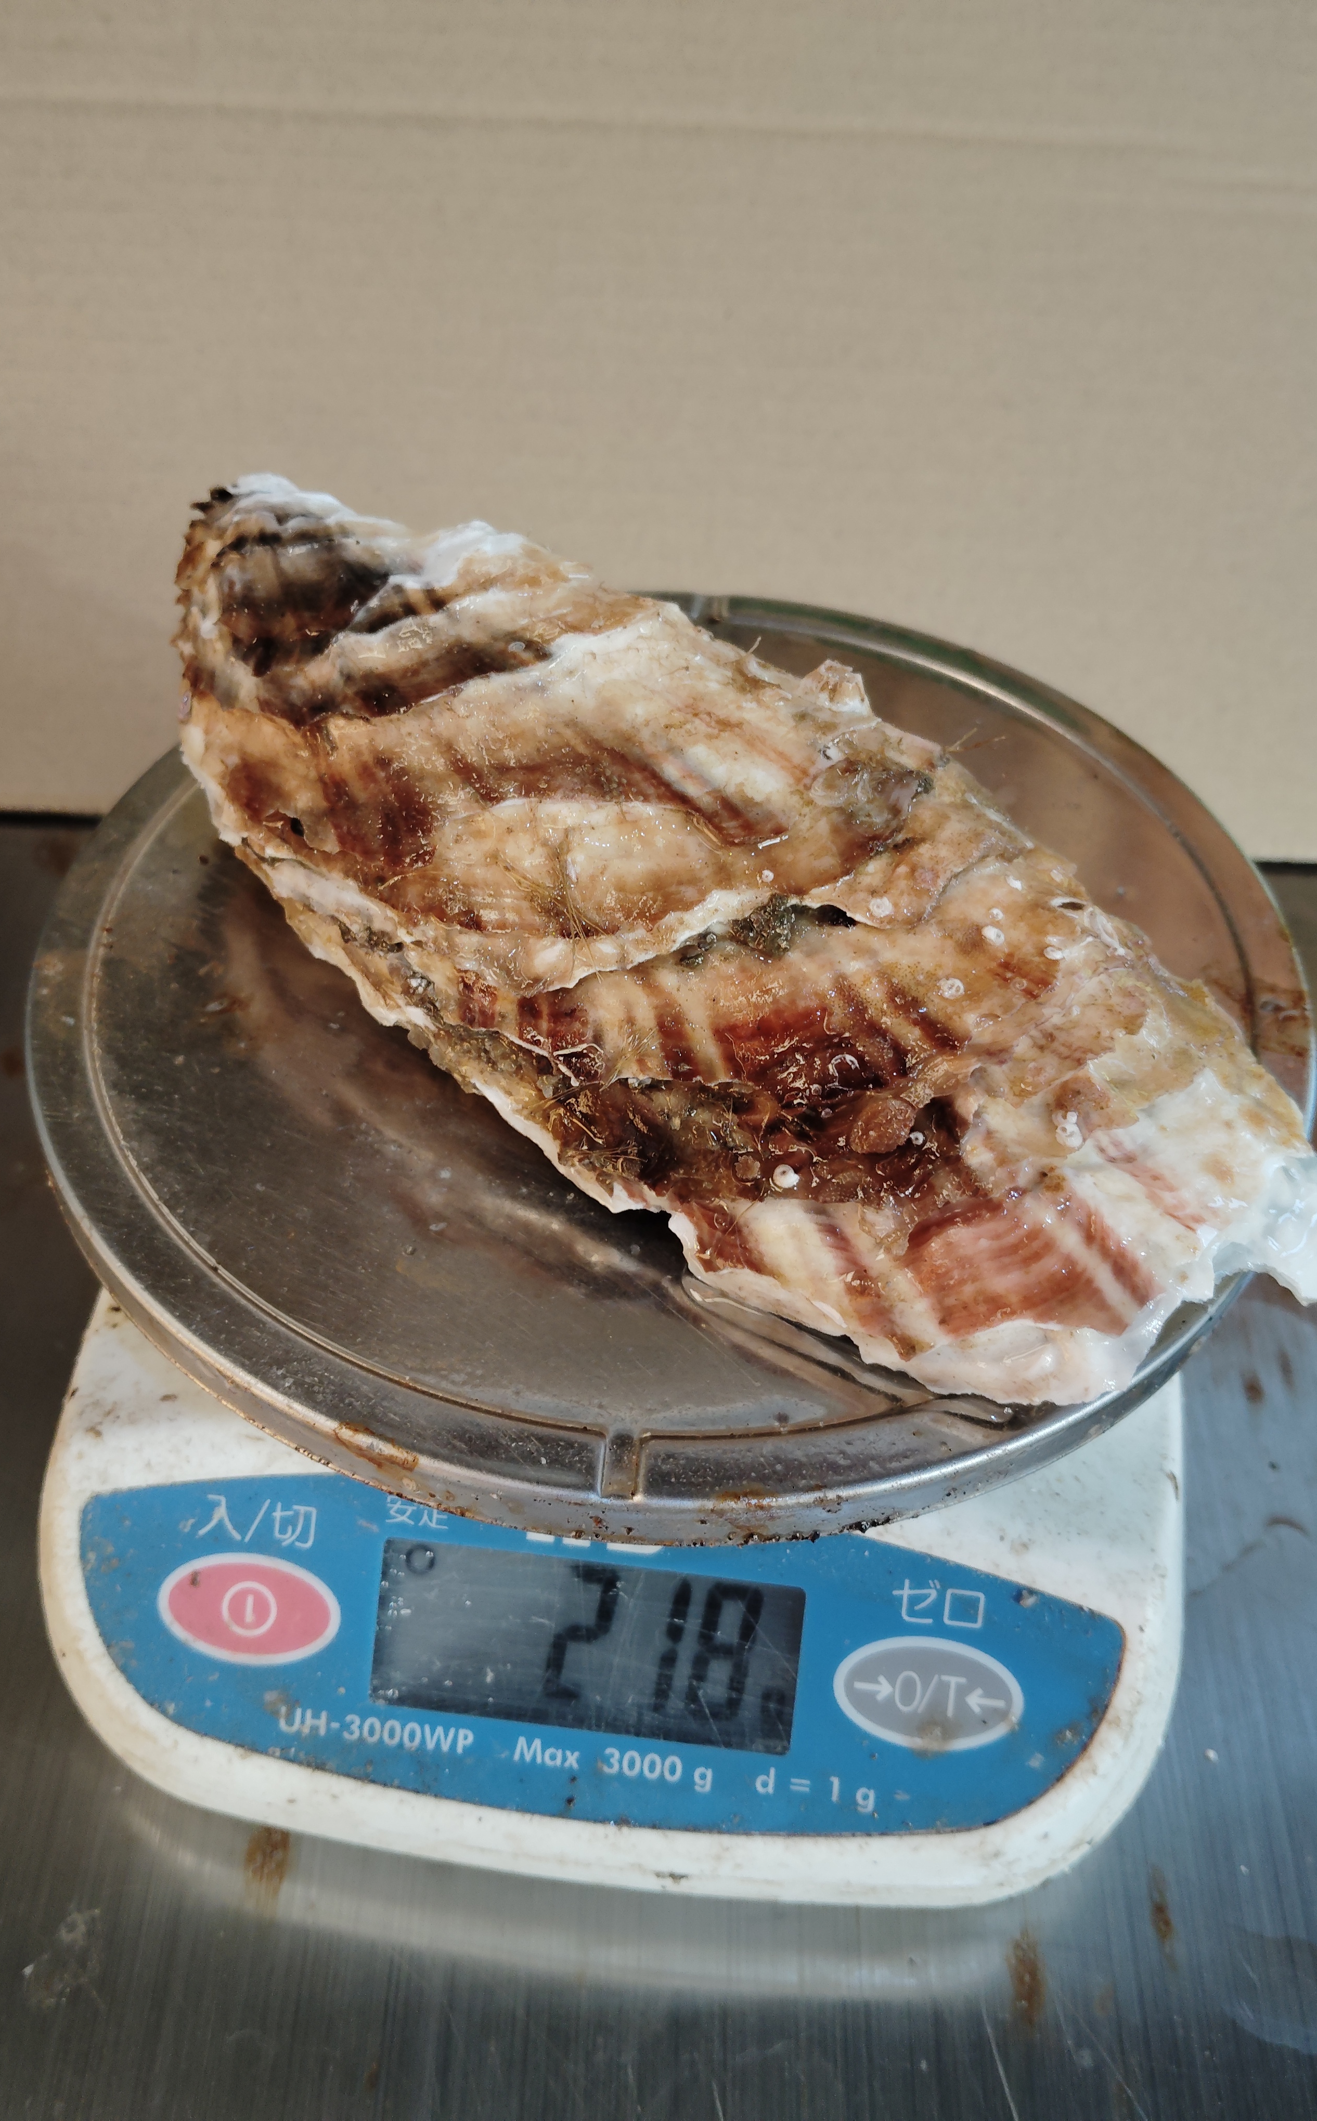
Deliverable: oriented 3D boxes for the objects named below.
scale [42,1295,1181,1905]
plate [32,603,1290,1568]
[{"bbox_3d":[0.000,0.017,0.253,0.133,0.045,0.180,6,47,3],"label":"scale"},{"bbox_3d":[0.002,-0.014,0.242,0.169,0.009,0.169,1,47,-1],"label":"plate"}]

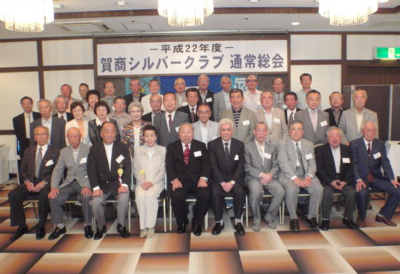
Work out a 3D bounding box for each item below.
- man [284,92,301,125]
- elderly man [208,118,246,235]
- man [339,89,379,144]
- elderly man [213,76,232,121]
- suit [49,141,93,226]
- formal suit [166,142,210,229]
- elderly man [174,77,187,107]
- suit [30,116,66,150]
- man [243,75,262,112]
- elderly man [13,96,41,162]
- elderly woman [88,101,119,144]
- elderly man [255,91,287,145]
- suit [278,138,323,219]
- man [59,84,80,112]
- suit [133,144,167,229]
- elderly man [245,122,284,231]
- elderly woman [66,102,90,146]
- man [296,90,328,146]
[{"bbox_3d":[1.412,0.142,4.971,0.490,1.660,0.300,0,6,10],"label":"man"},{"bbox_3d":[0.338,0.441,3.963,0.480,1.323,0.700,-1,6,3],"label":"elderly man"},{"bbox_3d":[2.233,0.167,4.584,0.520,1.664,0.310,0,6,14],"label":"man"},{"bbox_3d":[0.403,-0.149,5.311,0.480,1.665,0.300,-1,6,2],"label":"elderly man"},{"bbox_3d":[-1.590,0.565,4.024,0.503,0.939,0.620,-2,6,-9],"label":"suit"},{"bbox_3d":[-0.142,0.553,4.037,0.505,1.015,0.620,-1,6,-1],"label":"formal suit"},{"bbox_3d":[-0.291,-0.132,5.219,0.480,1.618,0.290,-1,6,-1],"label":"elderly man"},{"bbox_3d":[-2.119,0.380,4.616,0.490,1.357,0.300,-2,6,-10],"label":"suit"},{"bbox_3d":[0.865,-0.162,5.308,0.480,1.671,0.300,-1,6,5],"label":"man"},{"bbox_3d":[-2.708,0.184,5.246,0.500,1.680,0.300,-3,6,-15],"label":"elderly man"},{"bbox_3d":[-1.304,0.270,4.512,0.440,1.522,0.280,-2,6,-8],"label":"elderly woman"},{"bbox_3d":[1.011,0.172,4.746,0.500,1.664,0.300,0,6,6],"label":"elderly man"},{"bbox_3d":[1.272,0.507,4.141,0.519,0.971,0.620,0,6,7],"label":"suit"},{"bbox_3d":[-2.109,-0.041,5.328,0.480,1.631,0.300,-2,6,-10],"label":"man"},{"bbox_3d":[-0.614,0.564,3.919,0.420,0.941,0.600,-2,6,-4],"label":"suit"},{"bbox_3d":[0.796,0.446,4.098,0.500,1.260,0.760,-1,6,3],"label":"elderly man"},{"bbox_3d":[-1.734,0.280,4.671,0.440,1.564,0.280,-2,6,-10],"label":"elderly woman"},{"bbox_3d":[1.636,0.156,4.745,0.510,1.674,0.300,0,6,10],"label":"man"}]

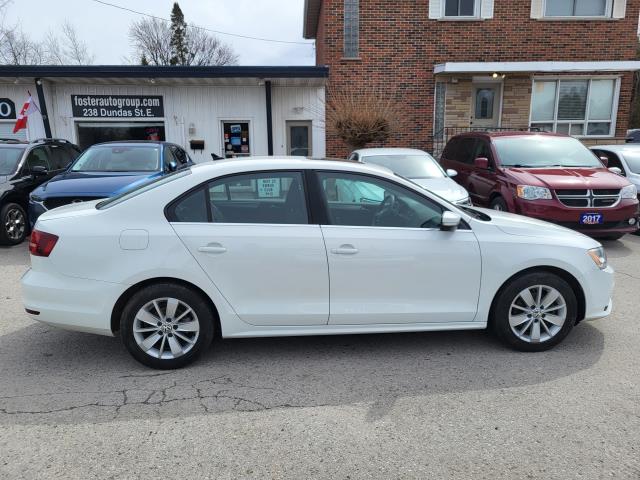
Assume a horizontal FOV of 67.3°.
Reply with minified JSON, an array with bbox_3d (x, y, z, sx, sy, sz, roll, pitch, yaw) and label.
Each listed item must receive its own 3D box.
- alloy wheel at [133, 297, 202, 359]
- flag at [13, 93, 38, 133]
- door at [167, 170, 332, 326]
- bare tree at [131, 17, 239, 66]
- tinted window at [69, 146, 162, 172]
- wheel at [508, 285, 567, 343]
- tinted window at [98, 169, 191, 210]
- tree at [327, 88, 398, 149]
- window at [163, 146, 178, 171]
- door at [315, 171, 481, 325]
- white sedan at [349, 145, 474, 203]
[{"bbox_3d":[-1.050,0.590,3.352,0.440,0.440,0.190,-1,12,-5],"label":"alloy wheel"},{"bbox_3d":[-7.594,-3.274,12.394,0.720,1.050,0.350,-1,12,-6],"label":"flag"},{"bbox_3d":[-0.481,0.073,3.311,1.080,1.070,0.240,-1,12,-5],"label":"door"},{"bbox_3d":[-10.721,-11.983,38.371,8.800,11.200,8.600,0,12,0],"label":"bare tree"},{"bbox_3d":[-3.159,-1.288,7.648,1.400,0.130,0.840,-1,40,-3],"label":"tinted window"},{"bbox_3d":[1.589,0.527,3.595,0.440,0.440,0.190,-1,12,-5],"label":"wheel"},{"bbox_3d":[-1.296,-0.490,3.885,0.680,0.120,1.250,-24,13,0],"label":"tinted window"},{"bbox_3d":[1.130,-2.566,12.847,2.100,2.900,2.000,0,12,0],"label":"tree"},{"bbox_3d":[-2.468,-1.312,7.847,0.140,0.420,0.880,-1,12,-3],"label":"window"},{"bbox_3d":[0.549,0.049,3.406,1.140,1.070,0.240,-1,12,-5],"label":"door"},{"bbox_3d":[1.254,-0.908,8.492,1.790,1.450,4.550,-1,12,-1],"label":"white sedan"}]

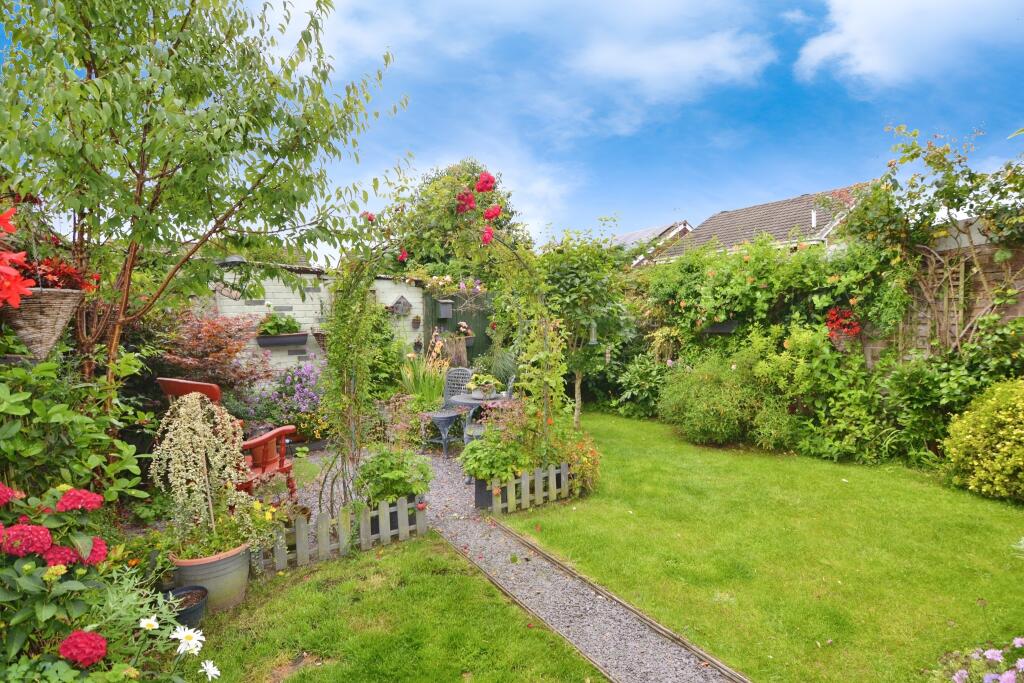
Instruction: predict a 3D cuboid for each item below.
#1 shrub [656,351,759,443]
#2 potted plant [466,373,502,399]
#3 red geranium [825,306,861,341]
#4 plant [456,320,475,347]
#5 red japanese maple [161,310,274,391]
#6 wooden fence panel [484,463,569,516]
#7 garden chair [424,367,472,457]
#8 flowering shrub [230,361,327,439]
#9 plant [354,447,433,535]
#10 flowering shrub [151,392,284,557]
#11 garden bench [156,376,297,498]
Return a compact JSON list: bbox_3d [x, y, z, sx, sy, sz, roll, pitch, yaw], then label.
[{"bbox_3d":[2.258,0.596,5.341,1.120,0.950,1.050,0,3,23],"label":"shrub"},{"bbox_3d":[-0.254,0.406,4.200,0.330,0.250,0.310,-2,3,-4],"label":"potted plant"},{"bbox_3d":[3.776,-0.206,5.200,0.340,0.390,0.370,-1,1,-32],"label":"red geranium"},{"bbox_3d":[-0.598,-0.103,5.850,0.230,0.330,0.220,-2,3,-6],"label":"plant"},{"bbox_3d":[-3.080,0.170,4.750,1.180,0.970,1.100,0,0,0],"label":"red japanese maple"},{"bbox_3d":[0.160,1.135,3.550,0.800,0.280,0.050,0,0,-31],"label":"wooden fence panel"},{"bbox_3d":[-0.740,0.820,5.270,0.450,0.920,0.500,0,0,34],"label":"garden chair"},{"bbox_3d":[-2.580,0.640,5.000,0.650,0.850,0.950,0,0,36],"label":"flowering shrub"},{"bbox_3d":[-0.815,0.995,3.230,0.510,0.530,0.480,-2,3,-15],"label":"plant"},{"bbox_3d":[-1.536,0.697,2.402,0.600,0.850,0.560,-3,4,-34],"label":"flowering shrub"},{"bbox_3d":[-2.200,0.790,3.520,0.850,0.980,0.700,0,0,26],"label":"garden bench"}]

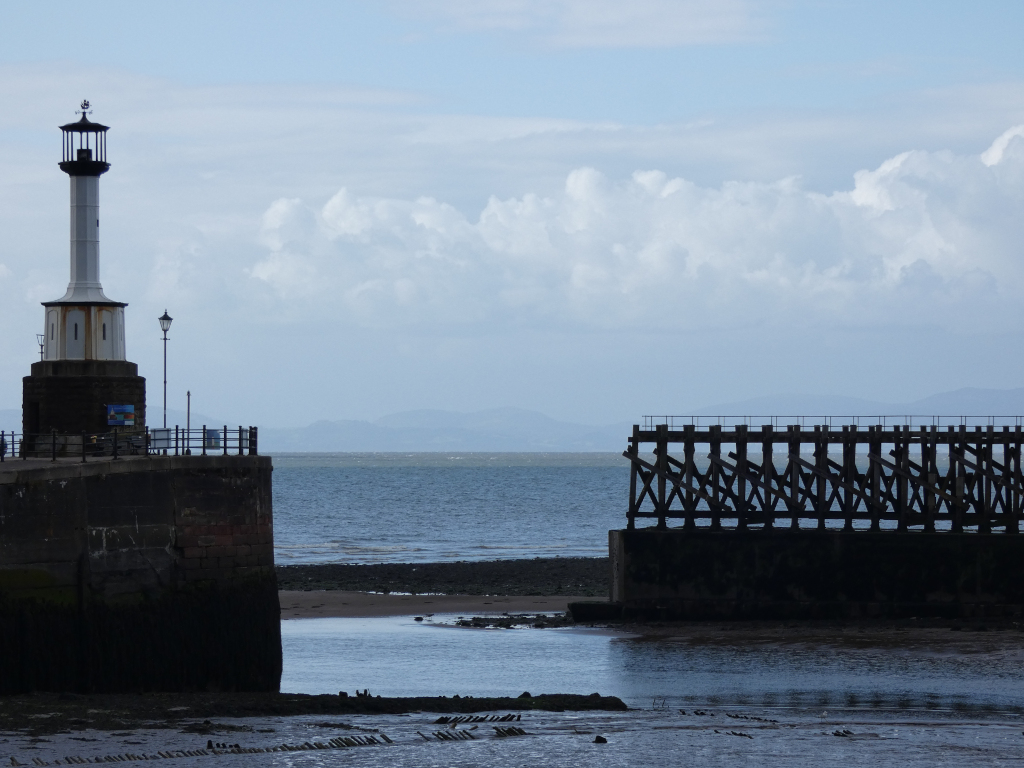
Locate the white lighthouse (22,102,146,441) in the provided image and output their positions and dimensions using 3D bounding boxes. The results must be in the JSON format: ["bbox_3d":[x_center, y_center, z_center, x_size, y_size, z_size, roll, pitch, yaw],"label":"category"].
[{"bbox_3d":[-18.333,-4.506,179.000,5.100,15.300,5.100,1,-1,-32],"label":"white lighthouse"}]

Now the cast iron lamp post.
[{"bbox_3d":[-14.455,-0.054,174.000,0.550,6.080,0.550,0,-1,0],"label":"cast iron lamp post"}]

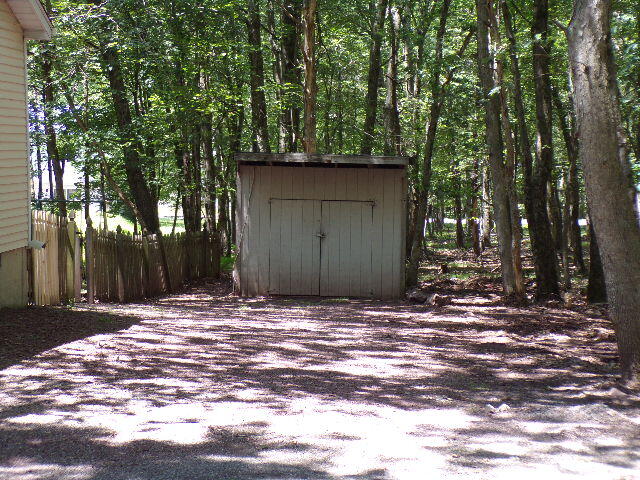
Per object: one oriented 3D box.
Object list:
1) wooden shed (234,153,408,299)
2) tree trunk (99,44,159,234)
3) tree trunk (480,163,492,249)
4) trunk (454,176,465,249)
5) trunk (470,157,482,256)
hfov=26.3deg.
[{"bbox_3d":[-0.108,-0.356,26.690,3.200,2.680,2.600,0,4,-6],"label":"wooden shed"},{"bbox_3d":[-3.884,-1.949,28.363,0.450,4.210,0.420,-14,4,0],"label":"tree trunk"},{"bbox_3d":[5.820,-1.205,47.899,0.260,3.010,0.250,-1,4,0],"label":"tree trunk"},{"bbox_3d":[4.877,-0.961,47.916,0.250,2.530,0.240,-2,4,0],"label":"trunk"},{"bbox_3d":[5.135,-1.095,44.890,0.290,3.280,0.270,-2,4,0],"label":"trunk"}]

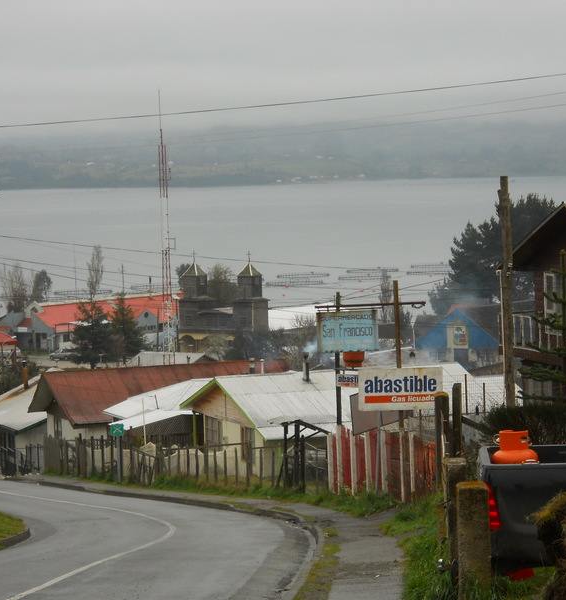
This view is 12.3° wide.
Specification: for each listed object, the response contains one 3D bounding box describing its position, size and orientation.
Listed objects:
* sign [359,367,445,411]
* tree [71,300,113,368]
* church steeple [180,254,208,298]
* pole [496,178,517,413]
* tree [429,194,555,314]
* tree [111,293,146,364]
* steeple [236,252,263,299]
[{"bbox_3d":[2.765,2.094,62.000,2.000,1.030,0.080,-1,3,0],"label":"sign"},{"bbox_3d":[-26.175,4.740,362.000,5.800,9.300,5.600,-1,3,0],"label":"tree"},{"bbox_3d":[-13.520,-3.701,398.000,2.850,6.700,2.850,1,4,34],"label":"church steeple"},{"bbox_3d":[5.380,0.155,63.000,0.280,6.200,0.280,-1,3,0],"label":"pole"},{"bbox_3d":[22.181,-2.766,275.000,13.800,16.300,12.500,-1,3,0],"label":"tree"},{"bbox_3d":[-22.119,4.003,370.000,5.500,10.000,5.400,-1,3,0],"label":"tree"},{"bbox_3d":[-4.836,-3.645,392.000,2.850,6.700,2.850,1,4,34],"label":"steeple"}]

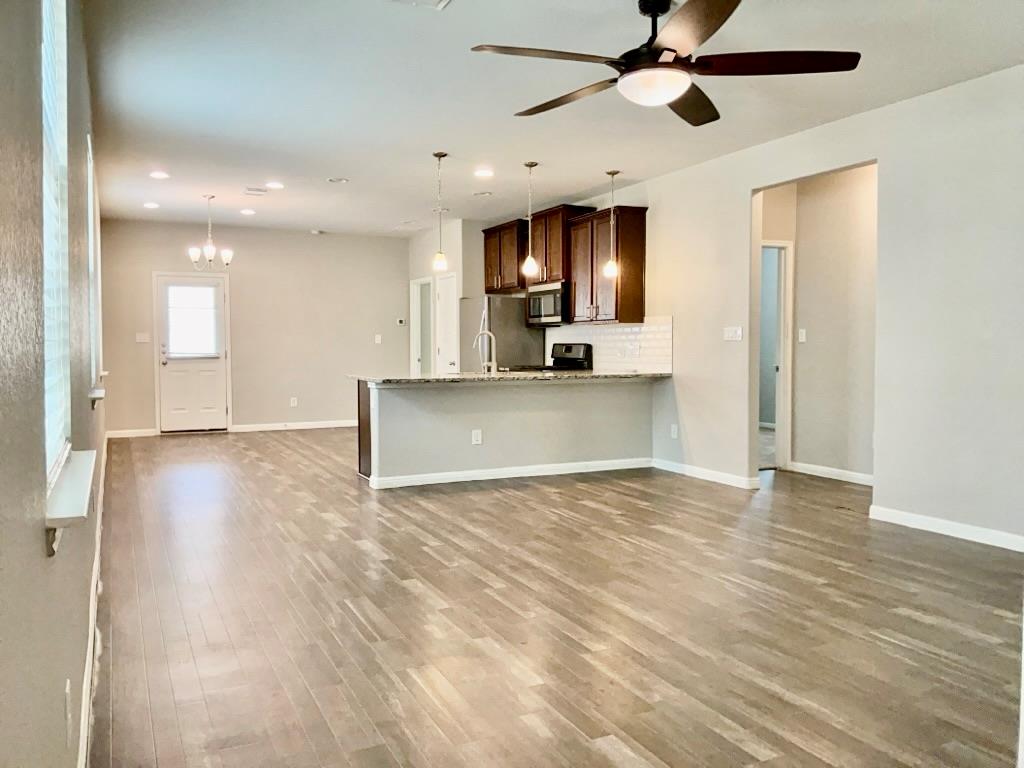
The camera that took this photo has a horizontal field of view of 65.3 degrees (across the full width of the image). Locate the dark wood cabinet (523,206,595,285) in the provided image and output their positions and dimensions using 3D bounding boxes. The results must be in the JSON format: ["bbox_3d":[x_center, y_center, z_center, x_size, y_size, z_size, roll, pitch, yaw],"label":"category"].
[{"bbox_3d":[0.549,-1.475,8.688,0.400,0.785,0.790,-1,3,-26],"label":"dark wood cabinet"}]

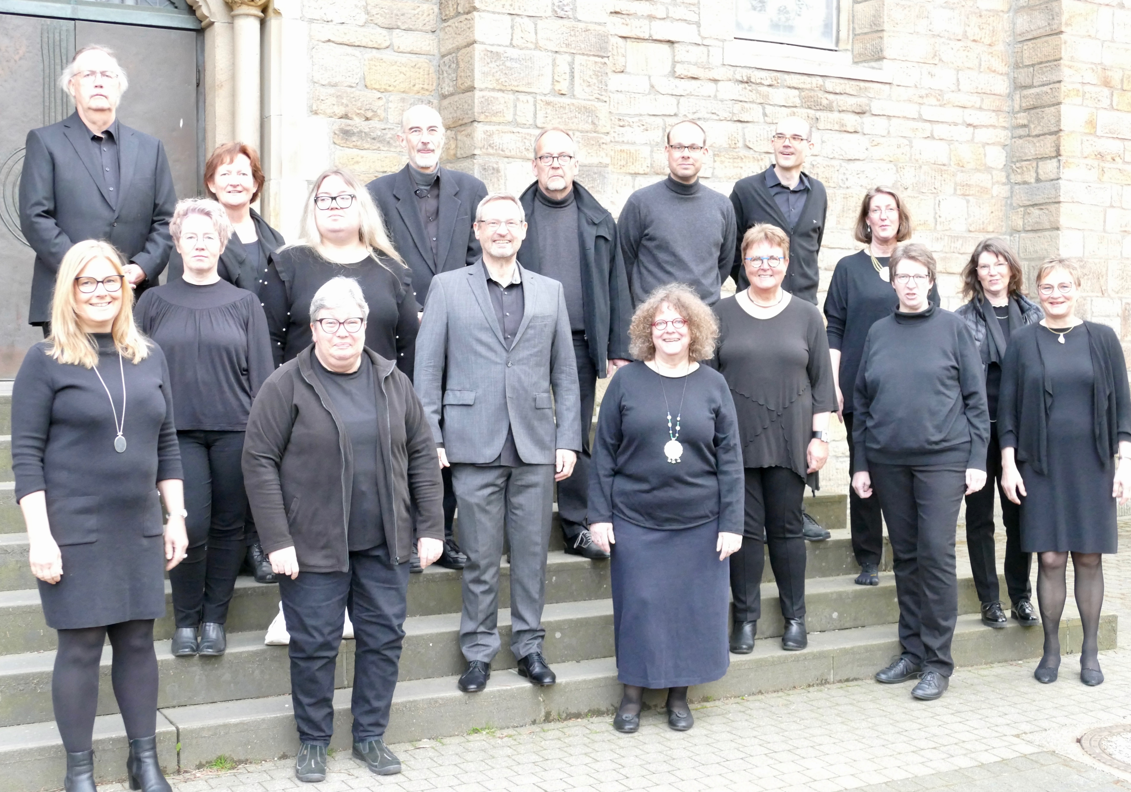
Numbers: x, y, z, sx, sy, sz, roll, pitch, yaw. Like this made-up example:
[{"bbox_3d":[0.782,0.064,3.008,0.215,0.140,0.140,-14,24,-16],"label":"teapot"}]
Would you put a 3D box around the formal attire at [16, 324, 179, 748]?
[{"bbox_3d":[-1.422,0.439,4.600,0.480,1.250,0.300,-1,2,-27],"label":"formal attire"}]

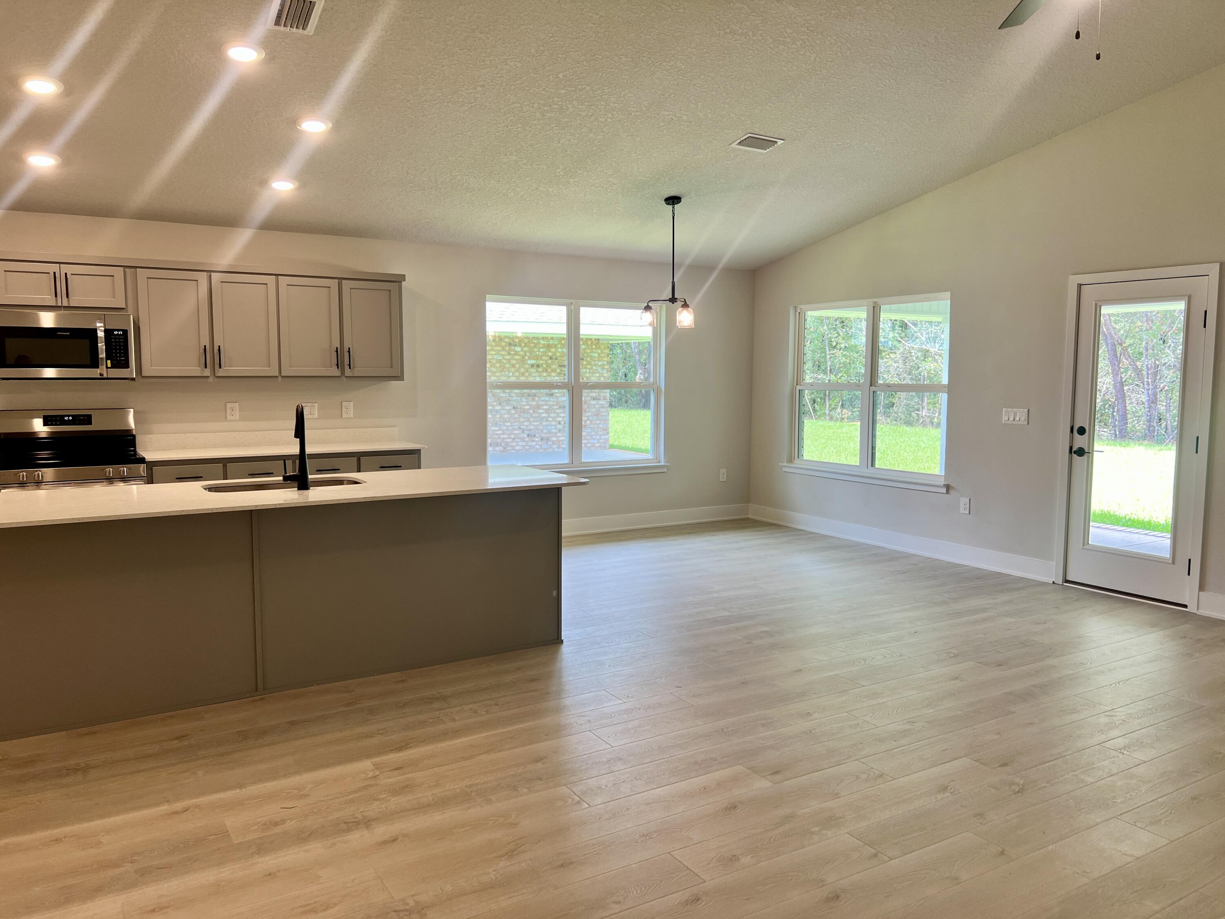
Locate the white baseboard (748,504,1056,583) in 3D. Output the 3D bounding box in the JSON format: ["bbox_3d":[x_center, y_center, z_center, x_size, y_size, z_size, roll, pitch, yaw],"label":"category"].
[{"bbox_3d":[2.242,0.661,7.870,0.030,0.144,3.299,-3,6,-32],"label":"white baseboard"}]

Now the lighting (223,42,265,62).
[{"bbox_3d":[-1.720,-1.897,4.291,0.190,0.030,0.190,-3,-5,-32],"label":"lighting"}]

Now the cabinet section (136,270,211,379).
[{"bbox_3d":[-3.002,-0.916,6.279,0.448,0.719,0.322,-3,6,-32],"label":"cabinet section"}]

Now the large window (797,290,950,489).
[{"bbox_3d":[2.181,-0.625,7.971,0.110,1.485,1.800,-3,6,-32],"label":"large window"}]

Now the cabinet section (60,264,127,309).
[{"bbox_3d":[-3.396,-1.111,6.015,0.373,0.283,0.322,-3,6,-32],"label":"cabinet section"}]

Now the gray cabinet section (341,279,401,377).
[{"bbox_3d":[-1.869,-0.980,6.979,0.446,0.719,0.322,-3,6,-32],"label":"gray cabinet section"}]

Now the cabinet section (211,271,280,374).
[{"bbox_3d":[-2.626,-0.938,6.511,0.443,0.719,0.322,-3,6,-32],"label":"cabinet section"}]

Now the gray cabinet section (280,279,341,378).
[{"bbox_3d":[-2.249,-0.959,6.744,0.448,0.719,0.322,-3,6,-32],"label":"gray cabinet section"}]

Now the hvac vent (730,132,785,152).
[{"bbox_3d":[0.935,-2.035,5.936,0.305,0.030,0.195,-3,-5,-32],"label":"hvac vent"}]

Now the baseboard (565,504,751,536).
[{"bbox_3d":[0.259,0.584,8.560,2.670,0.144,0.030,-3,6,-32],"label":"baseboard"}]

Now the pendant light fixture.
[{"bbox_3d":[0.408,-1.462,6.865,0.400,0.950,0.430,0,5,0],"label":"pendant light fixture"}]

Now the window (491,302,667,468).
[{"bbox_3d":[-0.298,-0.656,8.160,1.800,1.485,0.110,-3,6,-32],"label":"window"}]

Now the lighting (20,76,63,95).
[{"bbox_3d":[-2.736,-1.789,4.409,0.190,0.030,0.190,-3,-5,-32],"label":"lighting"}]

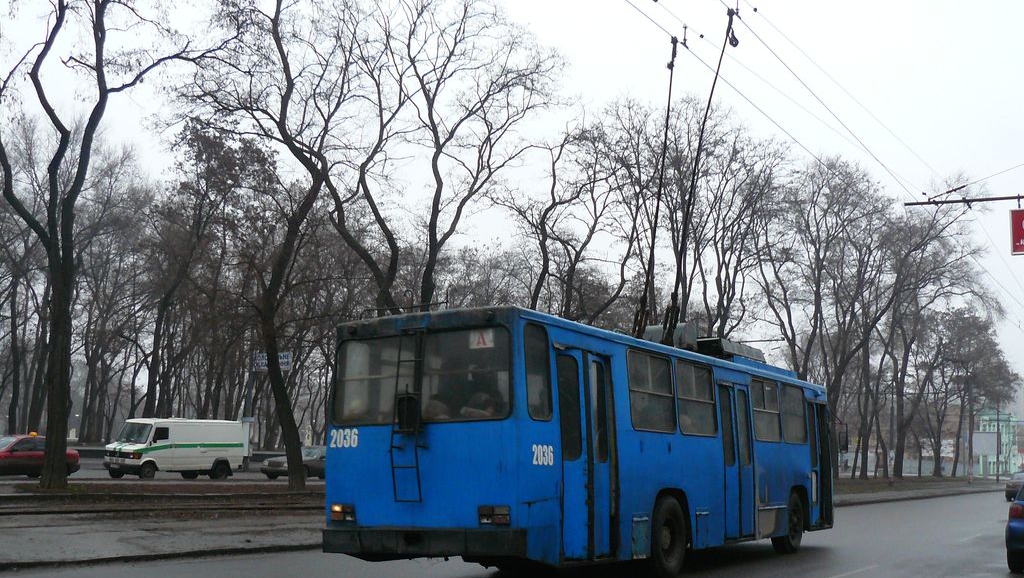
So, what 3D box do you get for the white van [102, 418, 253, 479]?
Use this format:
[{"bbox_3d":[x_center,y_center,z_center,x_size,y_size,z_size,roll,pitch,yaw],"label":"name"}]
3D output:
[{"bbox_3d":[-13.200,6.430,42.200,1.980,2.360,5.400,-7,-12,36],"label":"white van"}]

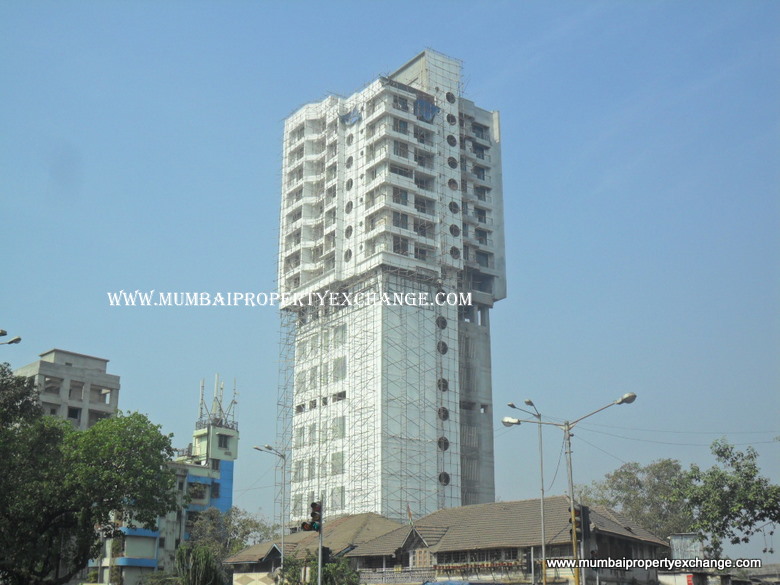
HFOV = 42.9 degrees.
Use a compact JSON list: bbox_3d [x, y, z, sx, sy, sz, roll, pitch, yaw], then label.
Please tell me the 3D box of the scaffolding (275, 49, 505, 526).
[{"bbox_3d":[0.530,5.100,129.900,20.300,69.200,24.600,11,-20,-33],"label":"scaffolding"}]

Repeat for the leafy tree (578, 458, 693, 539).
[{"bbox_3d":[21.410,20.650,83.640,10.270,13.220,9.970,0,-17,0],"label":"leafy tree"}]

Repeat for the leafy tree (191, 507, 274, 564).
[{"bbox_3d":[-12.510,21.060,77.220,6.890,8.630,6.680,0,-17,0],"label":"leafy tree"}]

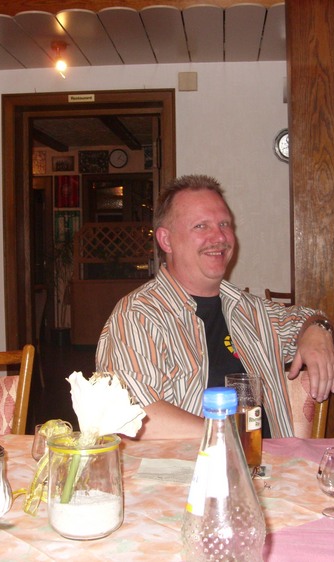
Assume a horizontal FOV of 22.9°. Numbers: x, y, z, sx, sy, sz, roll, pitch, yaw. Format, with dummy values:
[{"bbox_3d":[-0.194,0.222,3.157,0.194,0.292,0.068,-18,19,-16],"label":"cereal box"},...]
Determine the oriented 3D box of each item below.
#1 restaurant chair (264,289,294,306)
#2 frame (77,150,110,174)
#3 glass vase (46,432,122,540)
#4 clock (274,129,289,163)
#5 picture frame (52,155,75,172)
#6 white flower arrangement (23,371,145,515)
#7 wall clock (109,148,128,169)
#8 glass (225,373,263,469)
[{"bbox_3d":[0.850,0.526,4.845,0.450,0.930,0.540,-1,2,-3],"label":"restaurant chair"},{"bbox_3d":[-0.786,-1.267,8.800,0.325,0.250,0.030,-1,1,3],"label":"frame"},{"bbox_3d":[-0.120,0.304,1.215,0.111,0.138,0.111,-1,1,3],"label":"glass vase"},{"bbox_3d":[0.780,-0.850,5.200,0.222,0.222,0.045,-1,1,3],"label":"clock"},{"bbox_3d":[-1.345,-1.528,10.700,0.285,0.210,0.030,-1,2,4],"label":"picture frame"},{"bbox_3d":[-0.116,0.229,1.138,0.165,0.210,0.130,-1,2,0],"label":"white flower arrangement"},{"bbox_3d":[-0.630,-1.593,10.700,0.255,0.255,0.045,-1,2,4],"label":"wall clock"},{"bbox_3d":[0.150,0.273,1.605,0.072,0.175,0.072,-1,1,3],"label":"glass"}]

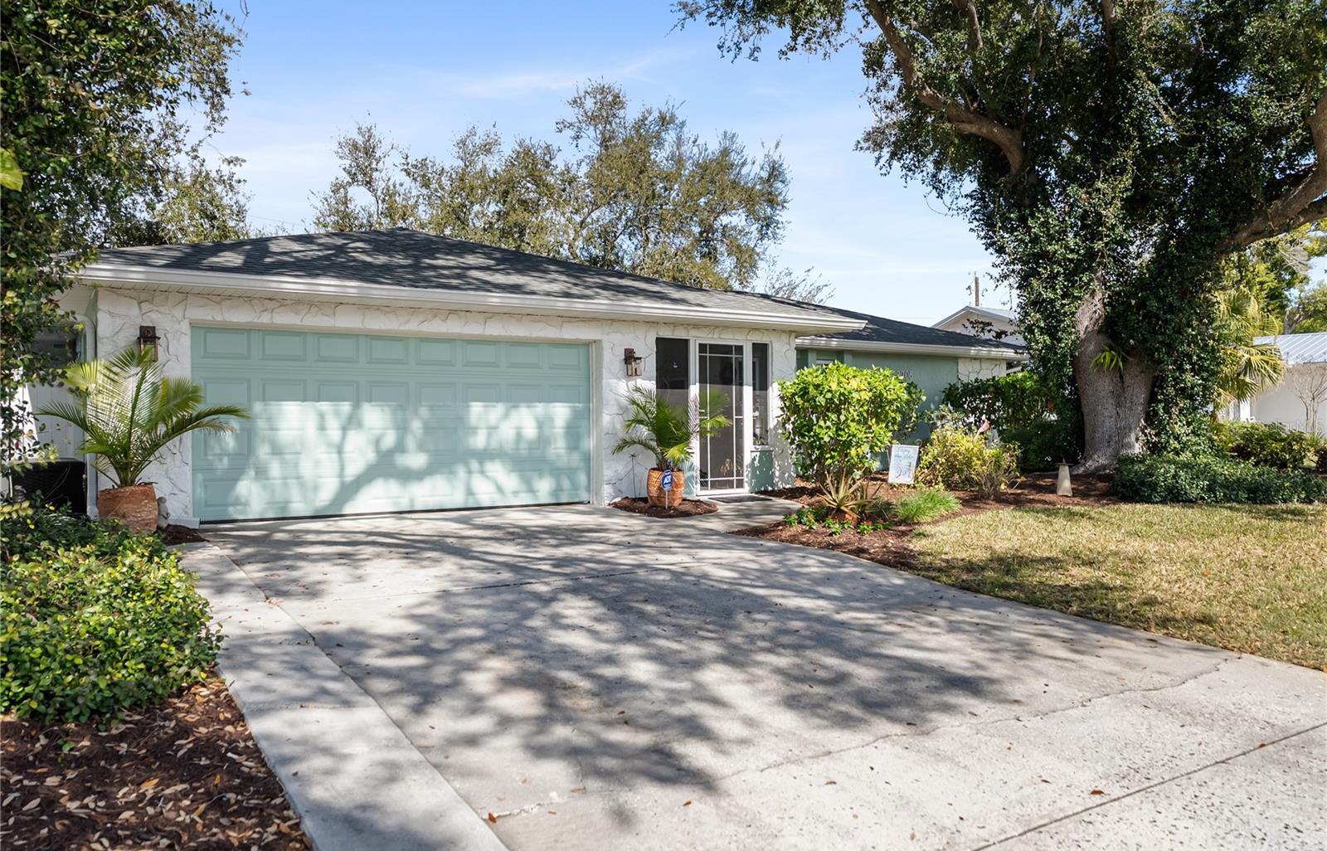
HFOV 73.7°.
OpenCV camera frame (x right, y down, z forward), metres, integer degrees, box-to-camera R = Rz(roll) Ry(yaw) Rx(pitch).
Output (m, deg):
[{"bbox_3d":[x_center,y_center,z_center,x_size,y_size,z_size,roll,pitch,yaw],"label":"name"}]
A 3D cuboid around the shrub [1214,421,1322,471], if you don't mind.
[{"bbox_3d":[12.950,0.420,19.000,2.100,1.070,1.700,0,0,-31],"label":"shrub"}]

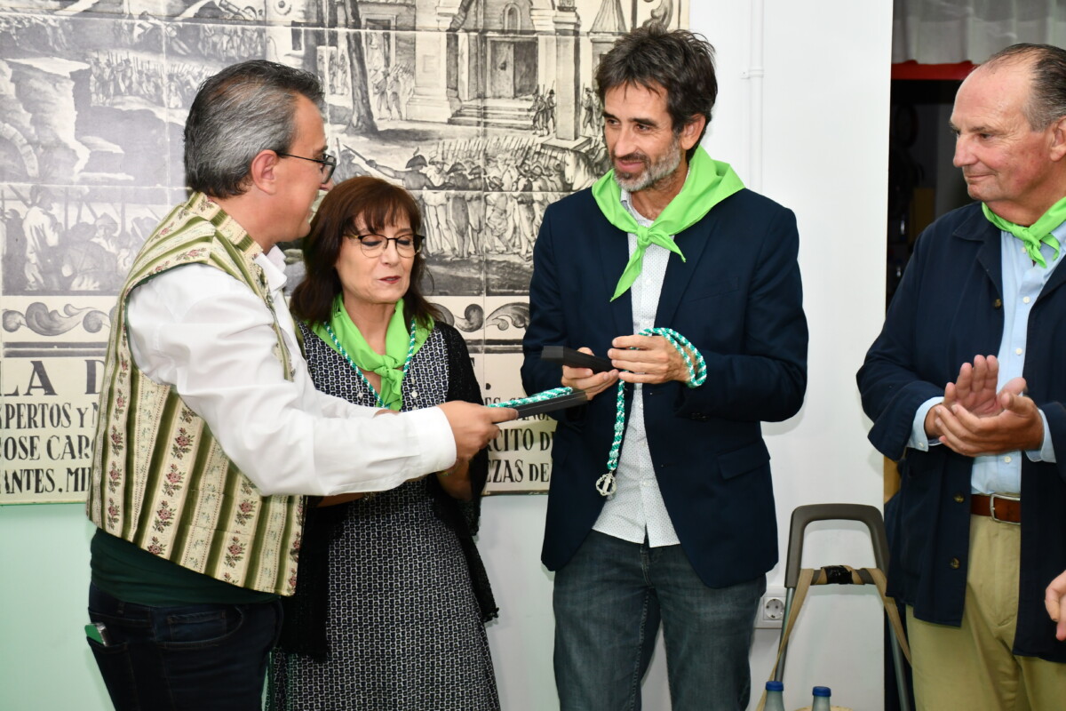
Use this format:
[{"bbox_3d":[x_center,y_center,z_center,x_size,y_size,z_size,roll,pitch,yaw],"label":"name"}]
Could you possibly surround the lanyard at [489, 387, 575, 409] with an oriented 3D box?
[{"bbox_3d":[-0.003,0.065,2.950,0.135,0.025,0.070,-11,7,-17],"label":"lanyard"}]

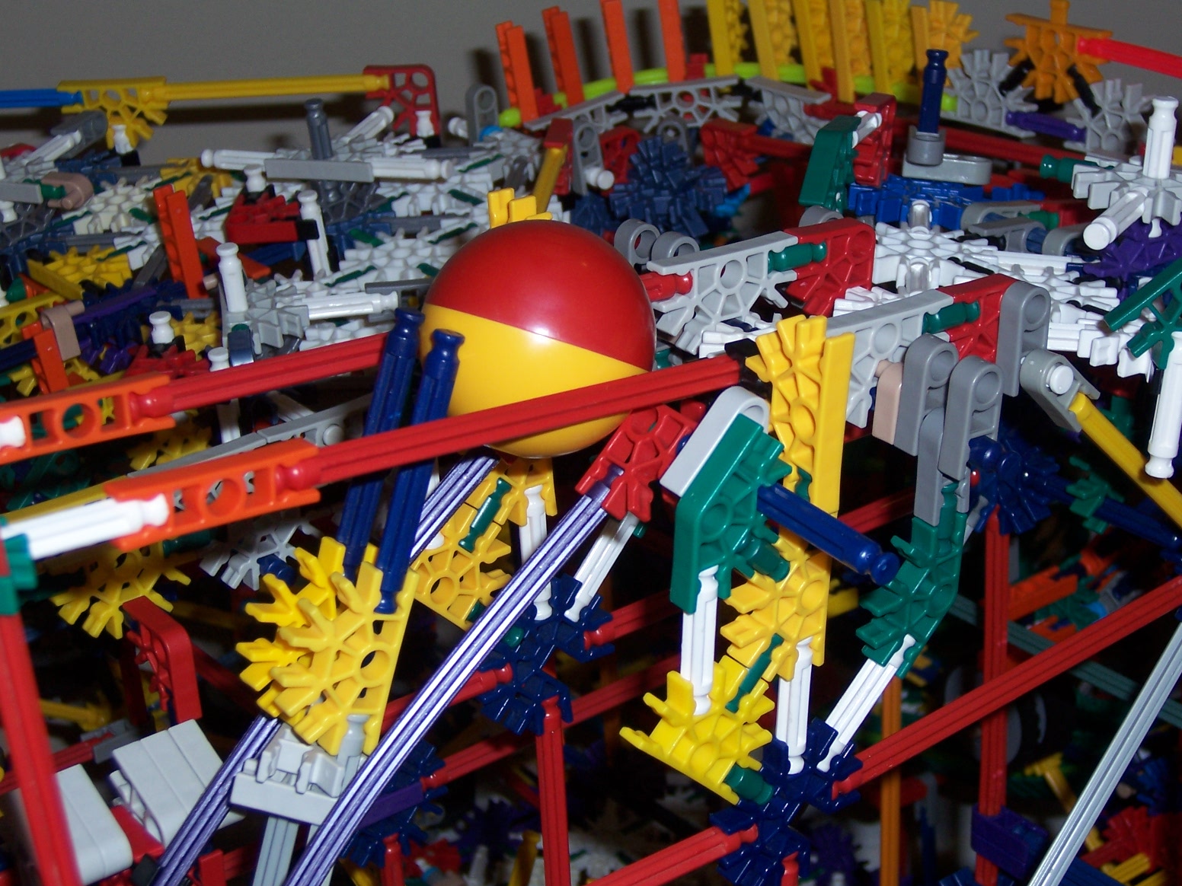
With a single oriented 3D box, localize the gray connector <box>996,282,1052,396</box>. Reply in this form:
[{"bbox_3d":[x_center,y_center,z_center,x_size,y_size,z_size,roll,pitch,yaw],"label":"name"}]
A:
[{"bbox_3d":[0.090,-0.022,0.517,0.009,0.023,0.006,-18,29,-34],"label":"gray connector"}]

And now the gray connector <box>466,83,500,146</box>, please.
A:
[{"bbox_3d":[-0.040,-0.119,0.913,0.010,0.024,0.006,-21,29,-31],"label":"gray connector"}]

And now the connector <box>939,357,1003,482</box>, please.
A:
[{"bbox_3d":[0.078,-0.005,0.511,0.010,0.024,0.006,-16,31,-35],"label":"connector"}]

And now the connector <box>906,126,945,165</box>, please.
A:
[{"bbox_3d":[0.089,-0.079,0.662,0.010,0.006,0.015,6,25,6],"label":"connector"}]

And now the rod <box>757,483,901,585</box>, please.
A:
[{"bbox_3d":[0.036,0.012,0.458,0.006,0.006,0.054,-20,34,-31],"label":"rod"}]

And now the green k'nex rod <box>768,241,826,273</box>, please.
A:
[{"bbox_3d":[0.043,-0.041,0.543,0.017,0.006,0.006,-15,28,-33],"label":"green k'nex rod"}]

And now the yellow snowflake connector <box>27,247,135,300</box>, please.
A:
[{"bbox_3d":[-0.154,-0.053,0.767,0.024,0.006,0.037,-23,29,-31],"label":"yellow snowflake connector"}]

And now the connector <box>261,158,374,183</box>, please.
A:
[{"bbox_3d":[-0.080,-0.089,0.778,0.037,0.006,0.023,5,29,21],"label":"connector"}]

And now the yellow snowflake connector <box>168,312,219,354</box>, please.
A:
[{"bbox_3d":[-0.117,-0.032,0.755,0.024,0.006,0.039,-26,33,-29],"label":"yellow snowflake connector"}]

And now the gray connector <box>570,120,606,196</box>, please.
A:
[{"bbox_3d":[-0.002,-0.097,0.840,0.010,0.024,0.006,-26,34,-26],"label":"gray connector"}]

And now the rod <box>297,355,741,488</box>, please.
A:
[{"bbox_3d":[-0.002,-0.006,0.454,0.130,0.006,0.006,-14,0,-37],"label":"rod"}]

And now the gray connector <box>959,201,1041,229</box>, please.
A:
[{"bbox_3d":[0.108,-0.059,0.659,0.023,0.009,0.006,-7,22,-36],"label":"gray connector"}]

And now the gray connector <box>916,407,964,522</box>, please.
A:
[{"bbox_3d":[0.072,0.004,0.503,0.009,0.024,0.006,-13,32,-29],"label":"gray connector"}]

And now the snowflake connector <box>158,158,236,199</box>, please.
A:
[{"bbox_3d":[-0.133,-0.092,0.868,0.039,0.006,0.024,-3,29,10],"label":"snowflake connector"}]

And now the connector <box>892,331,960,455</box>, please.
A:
[{"bbox_3d":[0.070,-0.011,0.519,0.010,0.024,0.006,-17,32,-36],"label":"connector"}]

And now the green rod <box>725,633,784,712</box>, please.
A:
[{"bbox_3d":[0.032,0.044,0.479,0.006,0.006,0.017,35,77,0],"label":"green rod"}]

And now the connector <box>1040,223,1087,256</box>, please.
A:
[{"bbox_3d":[0.127,-0.052,0.641,0.023,0.009,0.006,-15,27,-33],"label":"connector"}]

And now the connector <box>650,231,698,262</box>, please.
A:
[{"bbox_3d":[0.018,-0.035,0.548,0.009,0.023,0.006,-15,27,-33],"label":"connector"}]

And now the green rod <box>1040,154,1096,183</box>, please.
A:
[{"bbox_3d":[0.112,-0.063,0.576,0.017,0.006,0.006,7,0,14],"label":"green rod"}]

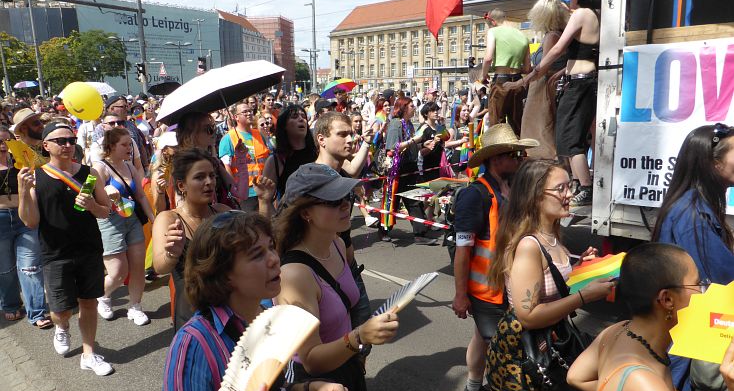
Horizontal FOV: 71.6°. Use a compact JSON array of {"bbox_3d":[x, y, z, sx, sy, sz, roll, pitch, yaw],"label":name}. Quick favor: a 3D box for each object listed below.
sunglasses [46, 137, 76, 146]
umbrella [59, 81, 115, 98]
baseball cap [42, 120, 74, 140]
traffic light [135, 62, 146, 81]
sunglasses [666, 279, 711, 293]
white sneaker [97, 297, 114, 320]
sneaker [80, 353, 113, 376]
[{"bbox_3d":[-2.032,-0.362,3.380,0.150,0.048,0.145,7,13,32],"label":"sunglasses"},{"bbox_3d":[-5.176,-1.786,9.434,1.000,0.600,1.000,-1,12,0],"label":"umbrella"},{"bbox_3d":[-2.193,-0.460,3.602,0.250,0.130,0.190,5,13,25],"label":"baseball cap"},{"bbox_3d":[-10.405,-5.661,23.336,0.400,0.880,0.300,3,12,15],"label":"traffic light"},{"bbox_3d":[0.799,0.223,1.330,0.145,0.045,0.140,-1,10,20],"label":"sunglasses"},{"bbox_3d":[-2.401,1.034,4.659,0.095,0.110,0.265,-11,16,-42],"label":"white sneaker"},{"bbox_3d":[-1.965,1.228,3.709,0.285,0.120,0.105,5,13,24],"label":"sneaker"}]

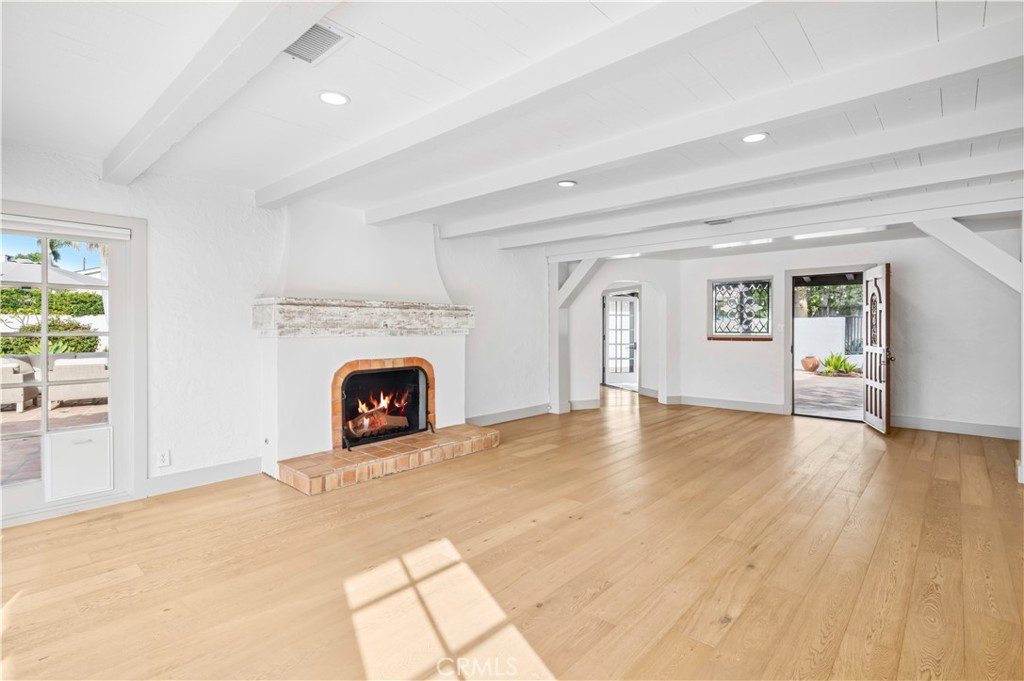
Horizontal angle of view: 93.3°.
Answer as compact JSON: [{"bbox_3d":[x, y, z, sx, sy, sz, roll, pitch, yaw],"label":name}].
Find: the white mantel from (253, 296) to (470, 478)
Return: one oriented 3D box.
[{"bbox_3d":[-1.356,0.397,4.957,0.433,1.546,2.274,1,2,41],"label":"white mantel"}]

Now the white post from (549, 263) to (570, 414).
[{"bbox_3d":[0.725,-0.033,7.498,0.212,2.309,0.276,1,2,41],"label":"white post"}]

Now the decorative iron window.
[{"bbox_3d":[3.650,-0.490,7.728,0.960,0.993,0.118,1,2,41],"label":"decorative iron window"}]

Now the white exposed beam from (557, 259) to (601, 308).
[{"bbox_3d":[1.005,-0.894,7.217,0.246,0.980,0.201,-1,47,-49],"label":"white exposed beam"}]

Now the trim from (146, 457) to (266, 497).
[{"bbox_3d":[-2.501,1.115,3.992,0.024,0.145,0.824,1,2,41],"label":"trim"}]

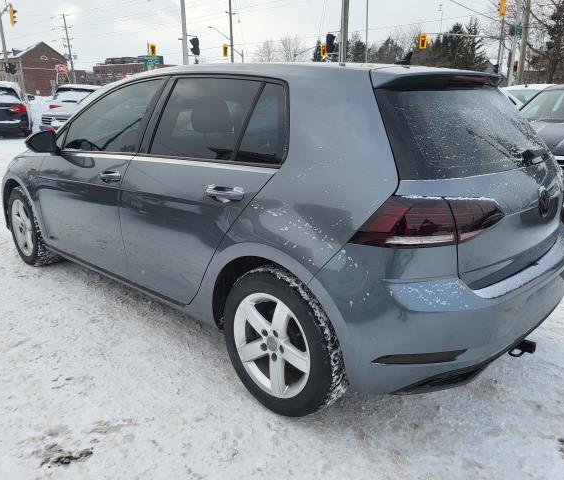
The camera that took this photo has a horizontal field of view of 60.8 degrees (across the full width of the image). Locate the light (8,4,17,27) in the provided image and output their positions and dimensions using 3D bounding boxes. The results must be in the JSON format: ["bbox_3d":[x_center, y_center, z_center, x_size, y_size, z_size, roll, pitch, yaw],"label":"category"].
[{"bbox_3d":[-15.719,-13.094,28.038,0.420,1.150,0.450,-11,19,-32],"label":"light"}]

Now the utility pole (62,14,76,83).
[{"bbox_3d":[-28.730,-23.744,65.269,0.400,12.600,0.400,-1,16,0],"label":"utility pole"}]

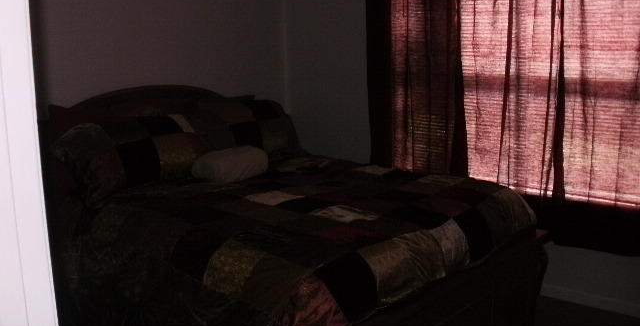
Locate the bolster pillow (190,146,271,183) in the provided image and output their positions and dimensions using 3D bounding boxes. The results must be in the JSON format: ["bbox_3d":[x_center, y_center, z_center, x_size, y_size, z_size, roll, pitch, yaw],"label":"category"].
[{"bbox_3d":[-0.481,0.011,3.628,0.430,0.170,0.175,-9,13,-36],"label":"bolster pillow"}]

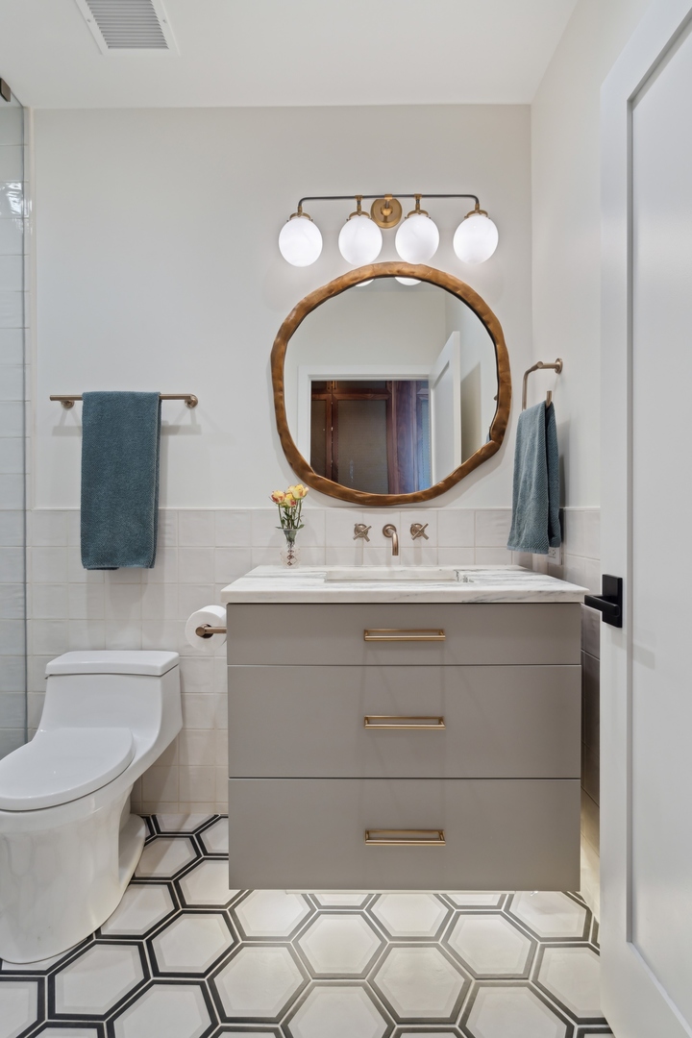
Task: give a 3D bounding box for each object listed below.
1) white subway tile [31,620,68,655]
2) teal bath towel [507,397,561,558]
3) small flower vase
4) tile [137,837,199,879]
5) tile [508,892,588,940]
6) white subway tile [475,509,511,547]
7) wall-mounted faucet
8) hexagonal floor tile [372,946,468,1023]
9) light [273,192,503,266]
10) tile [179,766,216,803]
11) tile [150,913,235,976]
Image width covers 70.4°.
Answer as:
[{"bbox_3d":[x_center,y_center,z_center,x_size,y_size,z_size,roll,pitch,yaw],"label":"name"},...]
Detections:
[{"bbox_3d":[-1.087,0.438,1.813,0.132,0.132,0.010,0,1,0],"label":"white subway tile"},{"bbox_3d":[0.580,-0.124,1.535,0.085,0.450,0.235,0,1,0],"label":"teal bath towel"},{"bbox_3d":[-0.190,0.099,1.672,0.070,0.137,0.070,0,1,0],"label":"small flower vase"},{"bbox_3d":[-0.559,1.047,1.510,0.218,0.010,0.184,0,1,0],"label":"tile"},{"bbox_3d":[0.548,1.066,1.326,0.210,0.010,0.178,0,0,0],"label":"tile"},{"bbox_3d":[0.540,0.037,1.791,0.132,0.132,0.010,0,1,0],"label":"white subway tile"},{"bbox_3d":[0.160,0.069,1.676,0.051,0.095,0.230,0,1,0],"label":"wall-mounted faucet"},{"bbox_3d":[0.179,1.115,1.179,0.250,0.010,0.212,0,1,0],"label":"hexagonal floor tile"},{"bbox_3d":[0.143,-0.971,1.671,0.736,0.232,0.194,0,1,0],"label":"light"},{"bbox_3d":[-0.516,0.924,1.714,0.126,0.125,0.010,0,1,1],"label":"tile"},{"bbox_3d":[-0.384,1.066,1.231,0.210,0.010,0.178,0,0,0],"label":"tile"}]

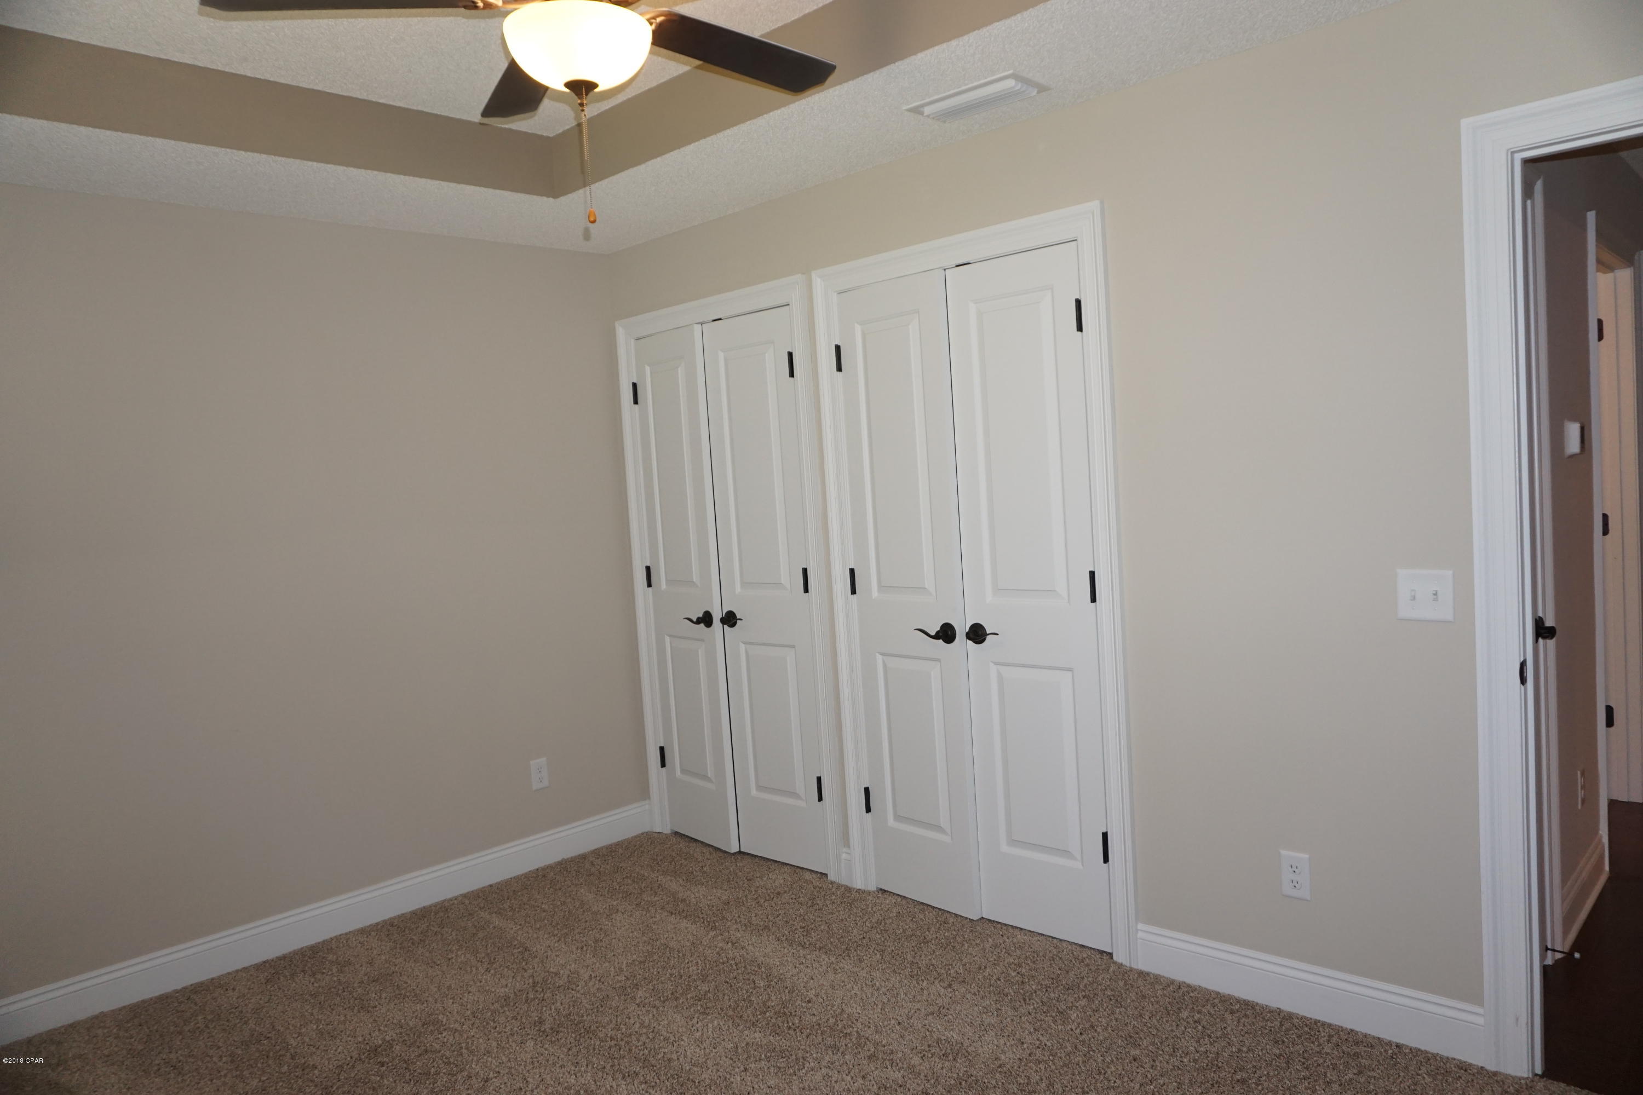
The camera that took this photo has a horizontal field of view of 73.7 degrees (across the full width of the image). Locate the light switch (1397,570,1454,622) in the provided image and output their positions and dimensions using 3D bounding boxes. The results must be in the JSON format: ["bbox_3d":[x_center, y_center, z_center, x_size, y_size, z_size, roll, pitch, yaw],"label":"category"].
[{"bbox_3d":[1.373,0.111,2.495,0.117,0.116,0.012,0,5,44],"label":"light switch"}]

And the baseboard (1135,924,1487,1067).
[{"bbox_3d":[1.200,1.115,2.777,0.856,0.131,0.020,0,5,44],"label":"baseboard"}]

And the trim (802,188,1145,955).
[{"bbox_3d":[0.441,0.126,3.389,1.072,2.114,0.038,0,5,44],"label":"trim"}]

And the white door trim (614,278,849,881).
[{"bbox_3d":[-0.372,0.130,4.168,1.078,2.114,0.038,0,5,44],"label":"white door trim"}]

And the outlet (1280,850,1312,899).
[{"bbox_3d":[1.192,0.828,2.757,0.071,0.116,0.010,0,5,44],"label":"outlet"}]

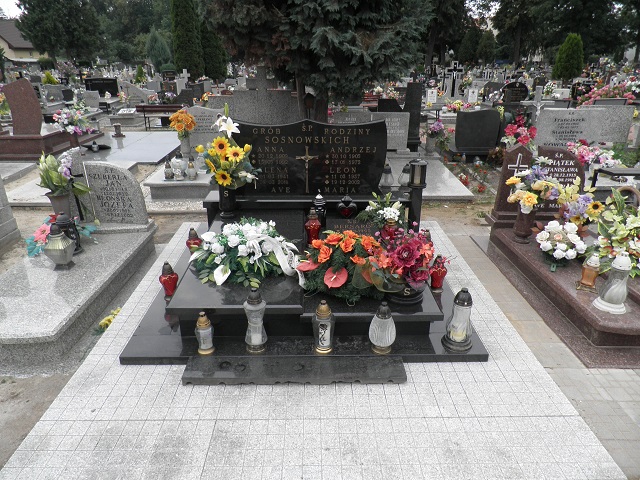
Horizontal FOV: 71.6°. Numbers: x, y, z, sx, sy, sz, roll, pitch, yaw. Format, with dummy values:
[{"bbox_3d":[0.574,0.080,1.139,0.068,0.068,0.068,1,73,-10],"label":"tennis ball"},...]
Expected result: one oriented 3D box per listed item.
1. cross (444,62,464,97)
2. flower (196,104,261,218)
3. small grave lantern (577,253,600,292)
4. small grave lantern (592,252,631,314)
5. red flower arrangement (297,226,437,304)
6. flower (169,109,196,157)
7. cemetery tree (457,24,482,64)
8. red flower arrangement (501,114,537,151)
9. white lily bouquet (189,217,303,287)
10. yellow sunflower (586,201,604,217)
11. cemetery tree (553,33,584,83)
[{"bbox_3d":[3.735,-4.414,12.321,0.570,1.000,0.200,0,23,-1],"label":"cross"},{"bbox_3d":[-0.719,-0.578,3.488,0.490,0.920,0.450,0,23,-1],"label":"flower"},{"bbox_3d":[1.762,0.196,2.875,0.135,0.240,0.135,0,23,-1],"label":"small grave lantern"},{"bbox_3d":[1.771,0.233,2.645,0.175,0.350,0.175,0,23,-1],"label":"small grave lantern"},{"bbox_3d":[0.287,0.124,2.717,0.810,0.320,0.480,0,23,-1],"label":"red flower arrangement"},{"bbox_3d":[-1.646,-1.234,5.310,0.320,0.600,0.320,0,23,-1],"label":"flower"},{"bbox_3d":[14.947,-19.020,44.439,2.300,4.083,2.300,0,23,-1],"label":"cemetery tree"},{"bbox_3d":[2.561,-1.344,5.724,0.460,0.550,0.400,0,23,-1],"label":"red flower arrangement"},{"bbox_3d":[-0.477,0.027,2.890,0.720,0.290,0.500,0,23,-1],"label":"white lily bouquet"},{"bbox_3d":[2.044,-0.234,3.292,0.122,0.120,0.050,8,11,18],"label":"yellow sunflower"},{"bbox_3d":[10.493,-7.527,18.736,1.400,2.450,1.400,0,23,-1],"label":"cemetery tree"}]

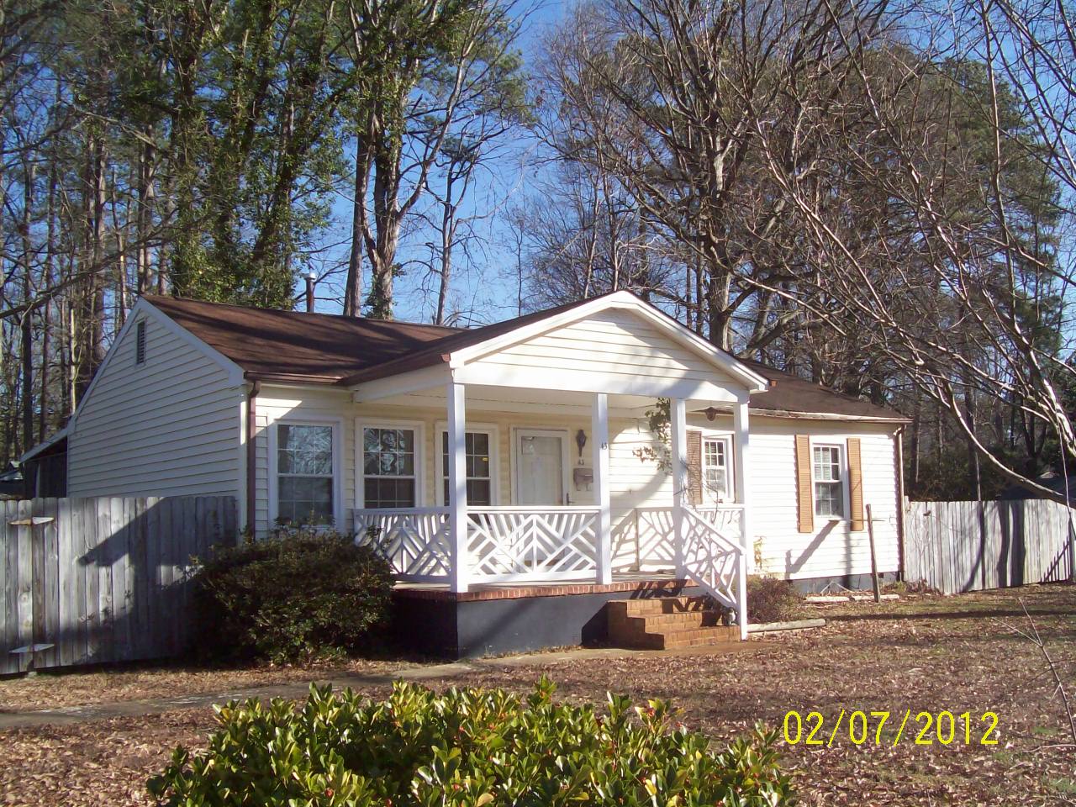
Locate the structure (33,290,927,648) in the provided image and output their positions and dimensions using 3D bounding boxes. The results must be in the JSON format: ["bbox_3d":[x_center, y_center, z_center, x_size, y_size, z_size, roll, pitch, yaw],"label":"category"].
[{"bbox_3d":[0.091,1.114,19.669,13.483,4.949,10.807,4,-8,-37],"label":"structure"}]

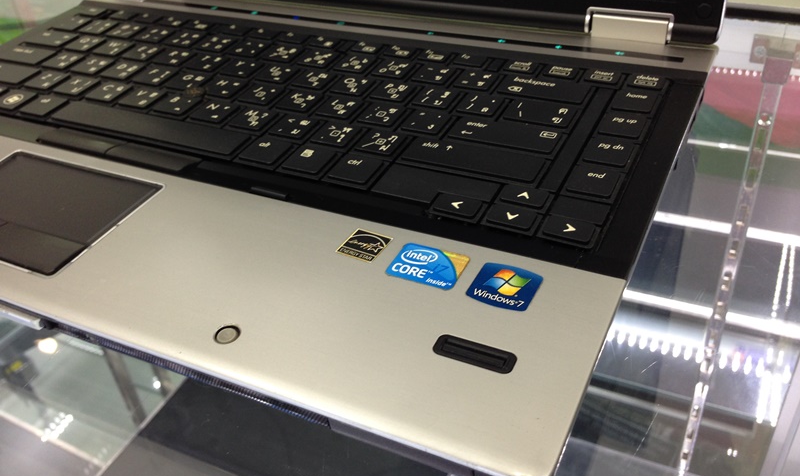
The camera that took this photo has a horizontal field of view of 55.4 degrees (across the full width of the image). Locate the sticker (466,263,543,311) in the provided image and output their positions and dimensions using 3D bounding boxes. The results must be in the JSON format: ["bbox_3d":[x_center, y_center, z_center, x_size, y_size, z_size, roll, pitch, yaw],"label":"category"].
[{"bbox_3d":[0.029,0.013,0.211,0.018,0.001,0.017,14,41,24],"label":"sticker"}]

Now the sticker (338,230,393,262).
[{"bbox_3d":[-0.011,0.002,0.231,0.013,0.001,0.013,16,42,26],"label":"sticker"}]

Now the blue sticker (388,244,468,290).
[{"bbox_3d":[0.008,0.008,0.220,0.021,0.001,0.016,11,40,21],"label":"blue sticker"}]

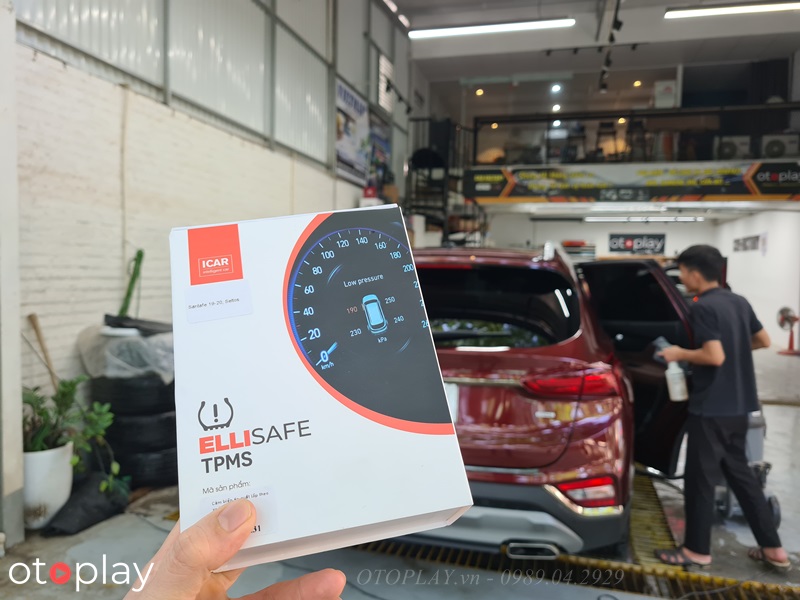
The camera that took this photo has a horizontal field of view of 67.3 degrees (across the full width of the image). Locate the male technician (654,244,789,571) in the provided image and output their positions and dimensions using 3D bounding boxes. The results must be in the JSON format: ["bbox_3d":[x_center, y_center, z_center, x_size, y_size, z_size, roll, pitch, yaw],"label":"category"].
[{"bbox_3d":[1.662,0.545,3.121,0.500,1.670,0.560,-1,3,-38],"label":"male technician"}]

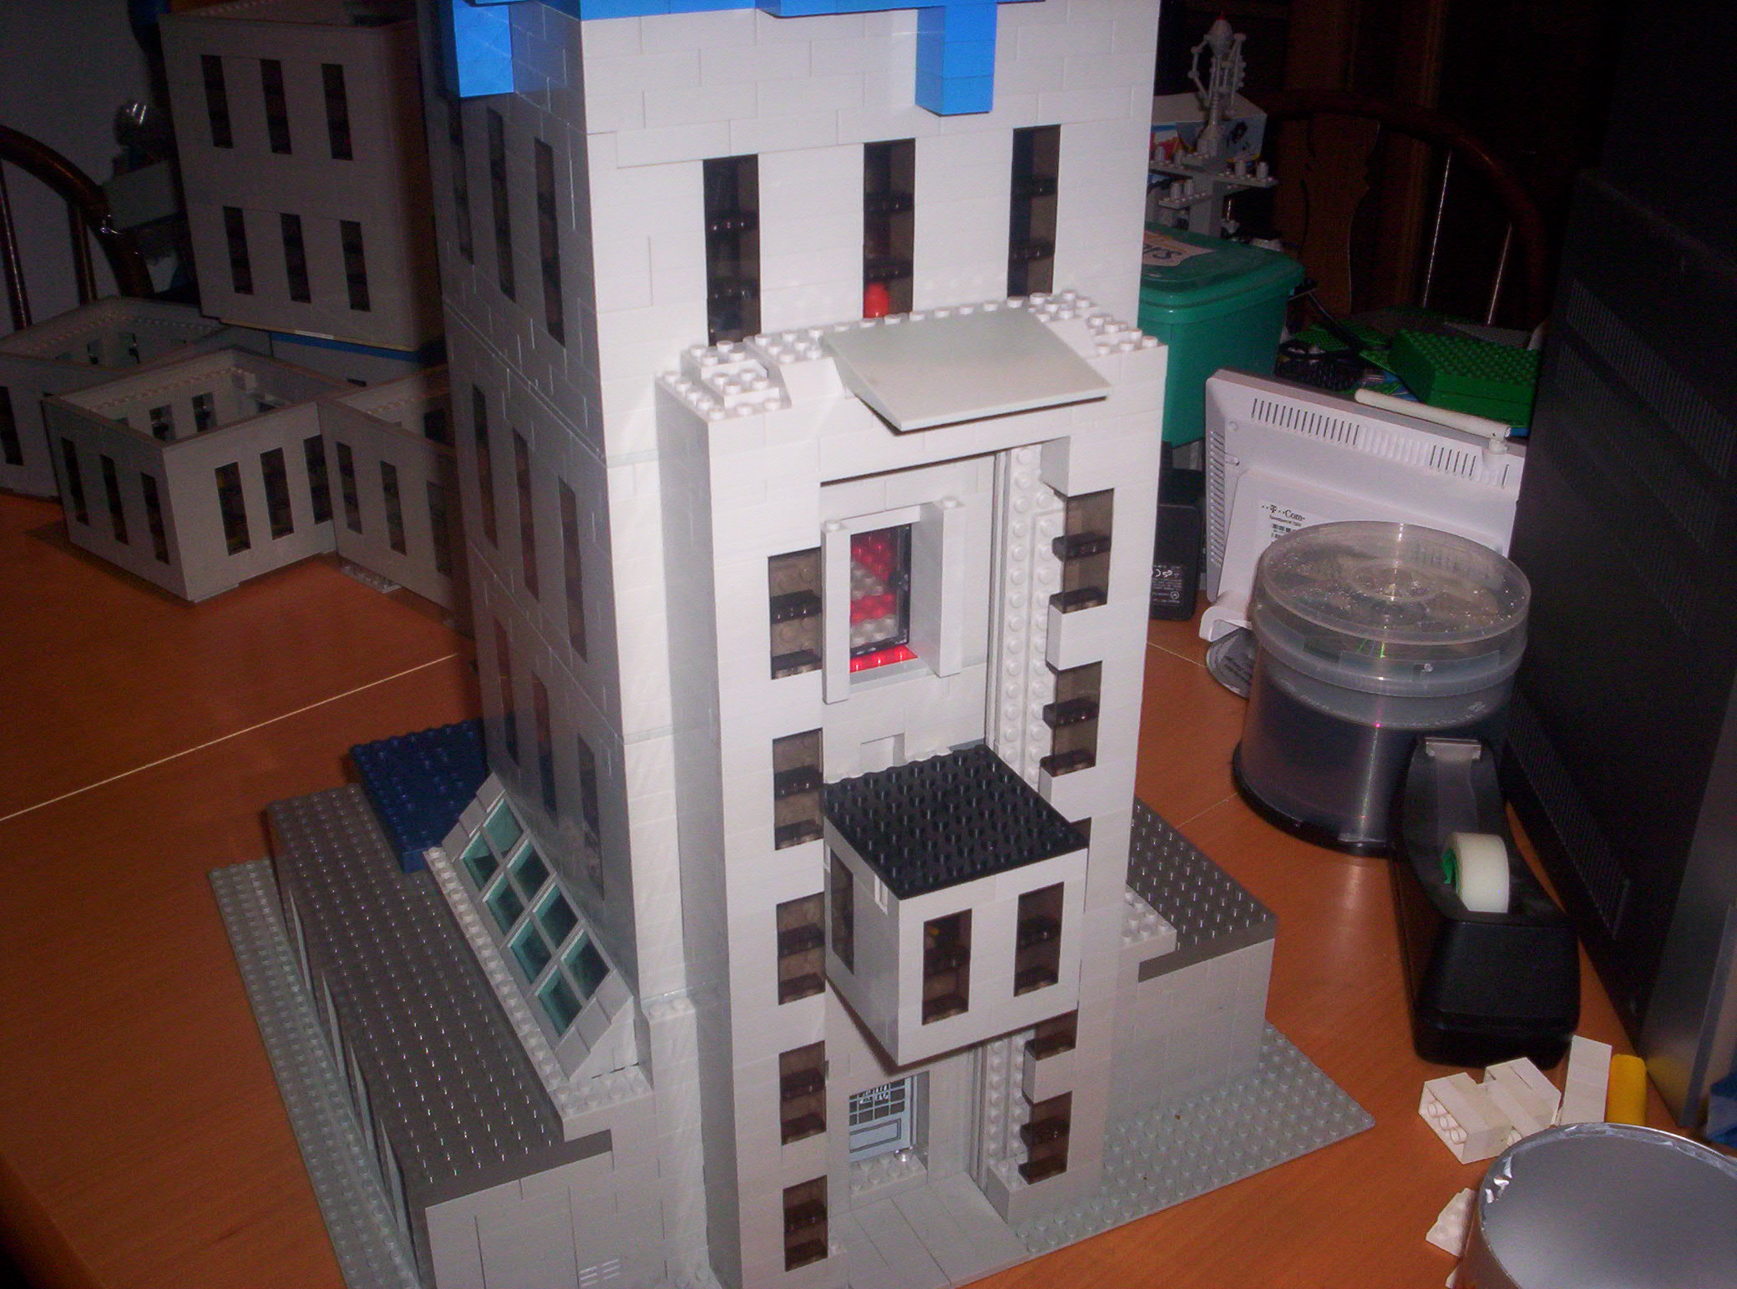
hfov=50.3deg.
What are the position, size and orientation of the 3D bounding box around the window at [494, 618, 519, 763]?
[{"bbox_3d":[-0.131,0.017,0.691,0.008,0.058,0.016,-13,30,-24],"label":"window"}]

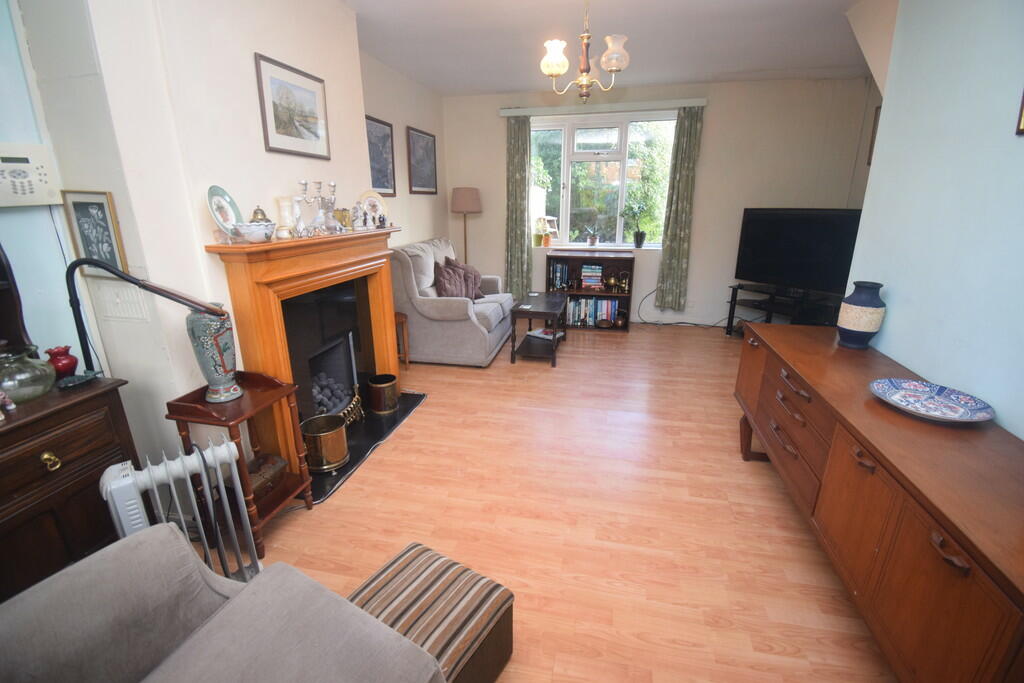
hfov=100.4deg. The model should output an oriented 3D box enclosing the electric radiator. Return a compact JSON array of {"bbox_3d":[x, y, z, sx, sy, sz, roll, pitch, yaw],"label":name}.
[{"bbox_3d":[-1.079,0.640,1.458,0.340,0.635,0.170,-15,23,-37],"label":"electric radiator"}]

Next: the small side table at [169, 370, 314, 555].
[{"bbox_3d":[-1.065,0.476,1.726,0.277,0.632,0.346,4,18,12],"label":"small side table"}]

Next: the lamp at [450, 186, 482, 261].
[{"bbox_3d":[-0.506,-0.961,4.846,0.338,1.484,0.338,3,18,11],"label":"lamp"}]

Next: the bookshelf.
[{"bbox_3d":[0.844,-0.553,4.706,0.903,0.787,0.348,3,18,11],"label":"bookshelf"}]

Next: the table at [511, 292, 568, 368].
[{"bbox_3d":[0.263,-0.137,3.909,0.383,0.477,0.813,5,18,14],"label":"table"}]

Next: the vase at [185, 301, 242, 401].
[{"bbox_3d":[-1.187,0.048,1.714,0.150,0.385,0.150,17,25,41],"label":"vase"}]

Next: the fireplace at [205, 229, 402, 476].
[{"bbox_3d":[-0.965,-0.005,2.396,0.235,1.143,1.251,4,18,12],"label":"fireplace"}]

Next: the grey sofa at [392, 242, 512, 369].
[{"bbox_3d":[-0.508,-0.452,4.209,0.960,0.985,1.190,4,19,12],"label":"grey sofa"}]

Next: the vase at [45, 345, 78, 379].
[{"bbox_3d":[-1.538,0.079,1.459,0.080,0.105,0.080,4,19,12],"label":"vase"}]

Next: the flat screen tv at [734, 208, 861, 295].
[{"bbox_3d":[2.566,-0.823,3.804,0.084,0.675,1.103,-9,20,-27],"label":"flat screen tv"}]

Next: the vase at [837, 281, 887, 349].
[{"bbox_3d":[1.637,-0.118,1.996,0.174,0.282,0.174,-1,18,-4],"label":"vase"}]

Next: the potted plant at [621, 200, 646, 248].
[{"bbox_3d":[1.333,-1.299,4.720,0.274,0.513,0.245,3,18,11],"label":"potted plant"}]

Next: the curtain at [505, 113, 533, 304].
[{"bbox_3d":[0.076,-1.455,4.947,0.320,2.060,0.120,4,19,12],"label":"curtain"}]

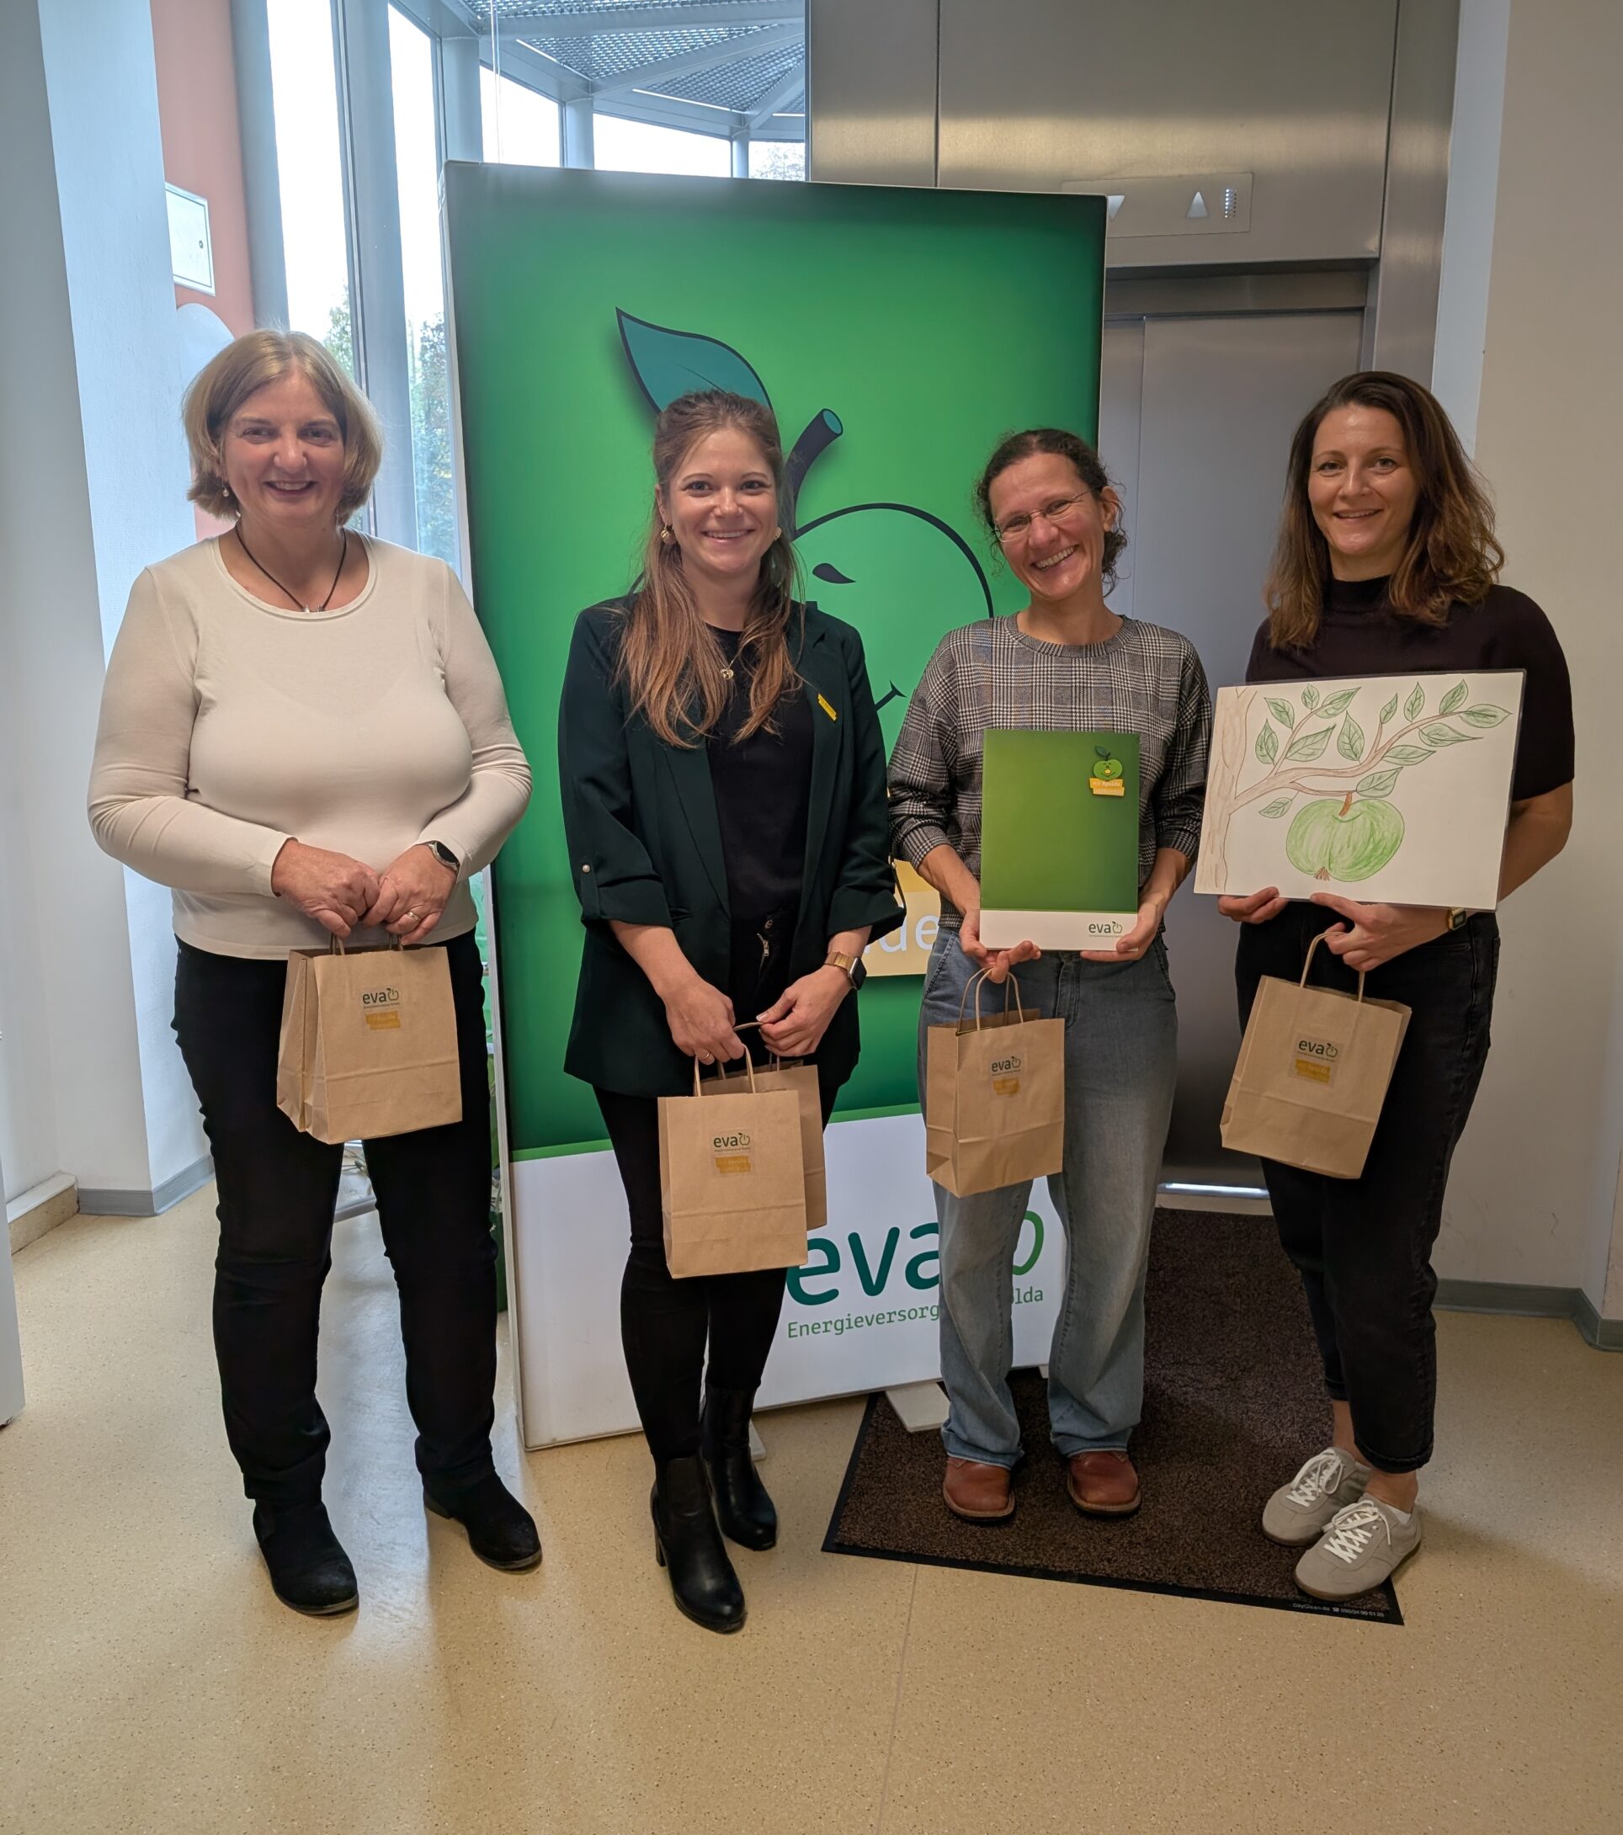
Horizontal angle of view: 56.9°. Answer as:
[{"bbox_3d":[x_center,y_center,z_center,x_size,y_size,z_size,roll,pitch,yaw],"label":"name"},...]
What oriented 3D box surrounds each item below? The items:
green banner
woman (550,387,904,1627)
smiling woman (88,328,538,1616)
[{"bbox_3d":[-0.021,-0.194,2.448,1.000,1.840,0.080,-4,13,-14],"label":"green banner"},{"bbox_3d":[-0.112,0.146,2.080,0.490,1.685,0.410,-3,12,-15],"label":"woman"},{"bbox_3d":[-0.674,0.107,2.092,0.600,1.760,0.420,-6,13,-26],"label":"smiling woman"}]

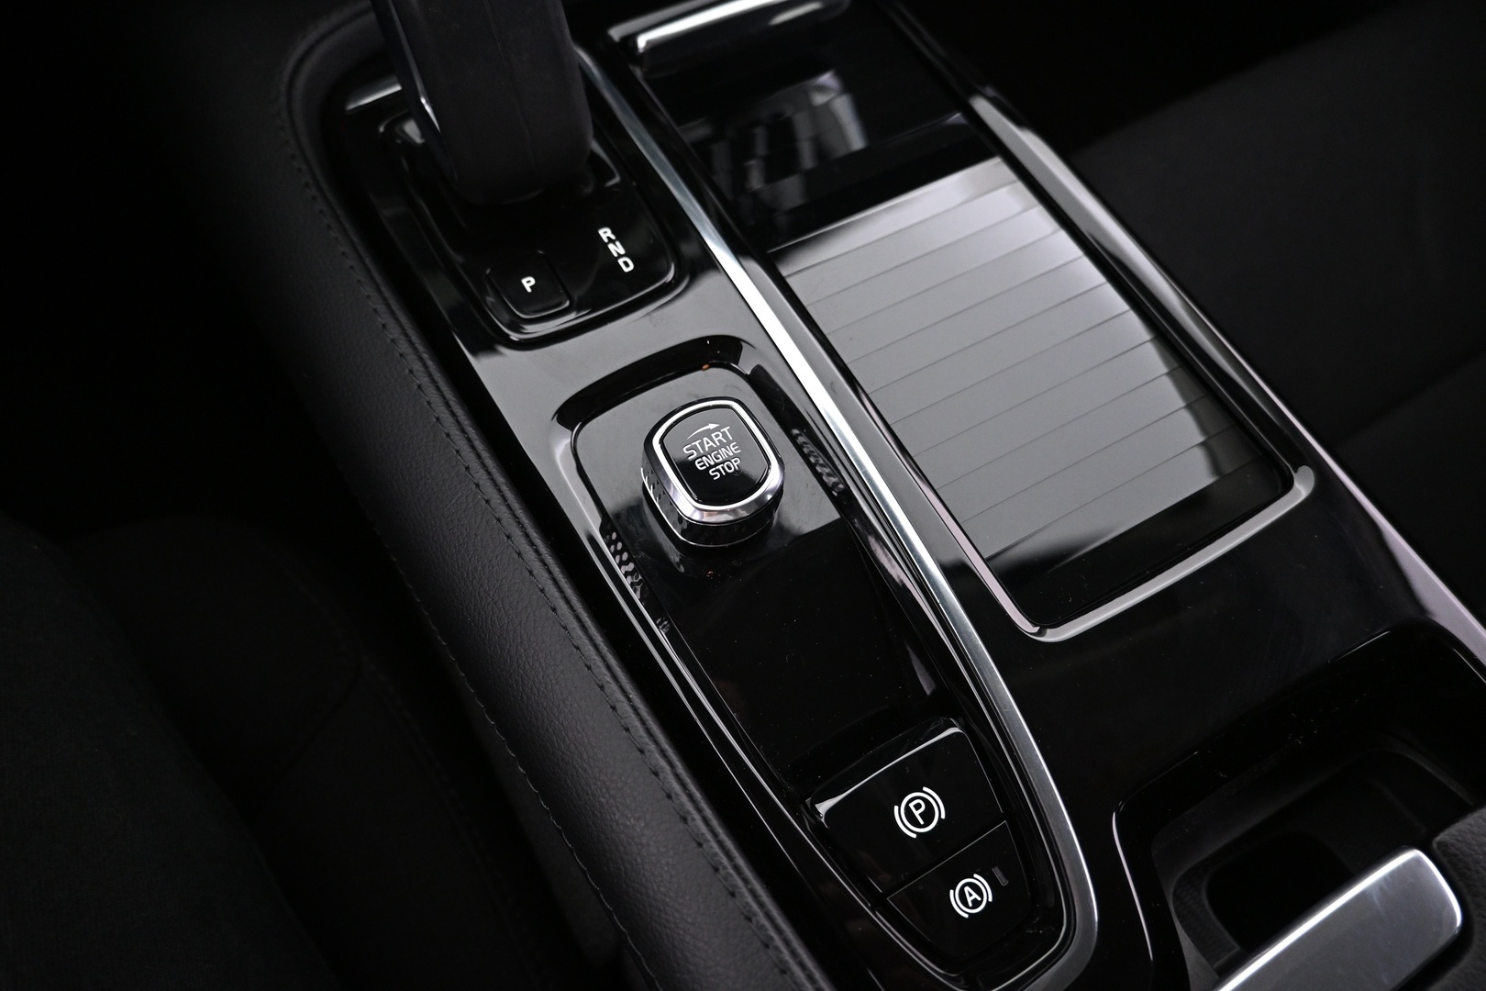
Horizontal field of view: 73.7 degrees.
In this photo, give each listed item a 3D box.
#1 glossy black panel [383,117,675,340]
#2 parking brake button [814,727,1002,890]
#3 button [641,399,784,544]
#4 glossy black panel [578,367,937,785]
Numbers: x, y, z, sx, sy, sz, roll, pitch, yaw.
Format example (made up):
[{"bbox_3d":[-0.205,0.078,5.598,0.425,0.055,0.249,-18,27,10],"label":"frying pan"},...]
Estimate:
[{"bbox_3d":[-0.073,-0.100,0.328,0.059,0.013,0.112,-26,67,-16],"label":"glossy black panel"},{"bbox_3d":[0.044,0.082,0.254,0.049,0.013,0.027,-26,67,-16],"label":"parking brake button"},{"bbox_3d":[-0.009,-0.007,0.289,0.036,0.017,0.037,-26,67,-16],"label":"button"},{"bbox_3d":[0.001,0.017,0.292,0.060,0.010,0.127,-26,67,-16],"label":"glossy black panel"}]

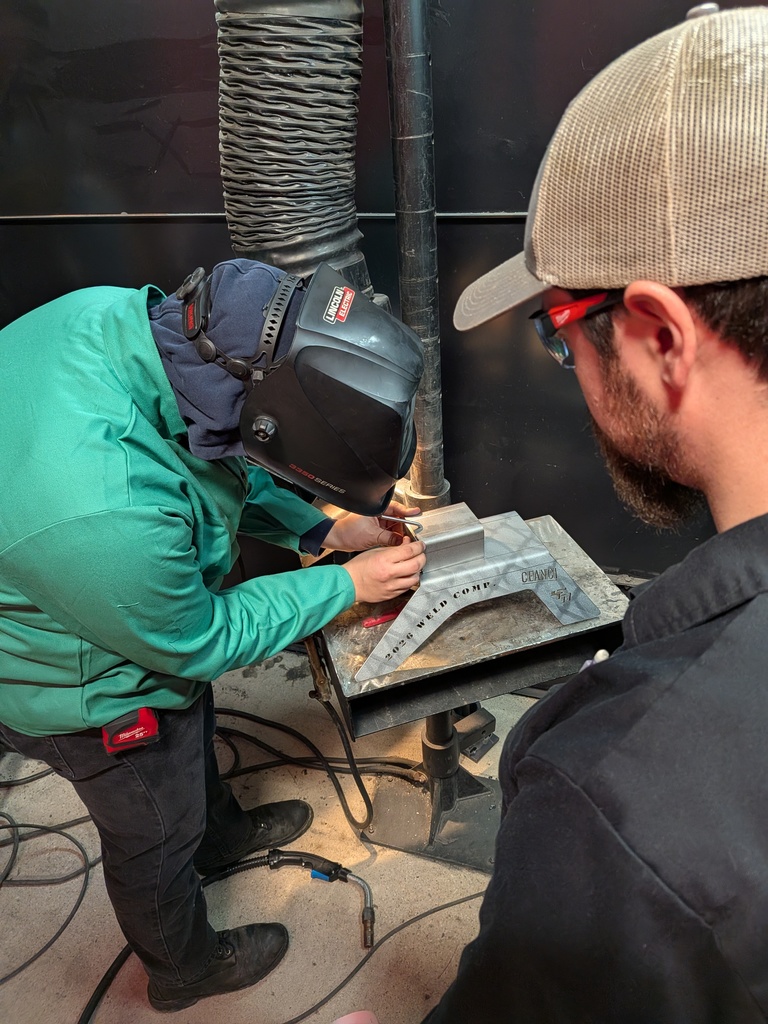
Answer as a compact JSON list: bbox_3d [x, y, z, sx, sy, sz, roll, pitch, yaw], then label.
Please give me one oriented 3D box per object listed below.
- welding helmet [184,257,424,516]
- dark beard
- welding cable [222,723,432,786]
[{"bbox_3d":[-0.124,-0.187,0.970,0.339,0.315,0.245,14,31,-5],"label":"welding helmet"},{"bbox_3d":[0.200,-0.053,0.511,0.142,0.147,0.117,-26,18,-34],"label":"dark beard"},{"bbox_3d":[-0.188,0.683,1.987,0.667,0.045,0.194,-1,31,7],"label":"welding cable"}]

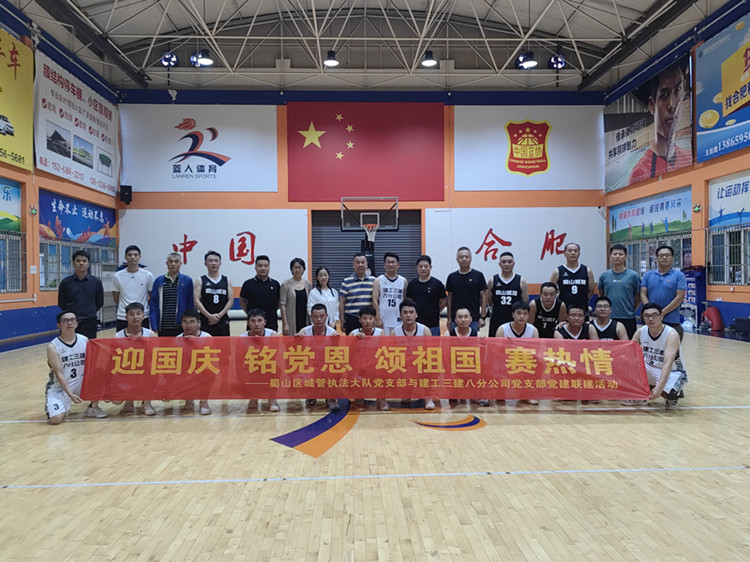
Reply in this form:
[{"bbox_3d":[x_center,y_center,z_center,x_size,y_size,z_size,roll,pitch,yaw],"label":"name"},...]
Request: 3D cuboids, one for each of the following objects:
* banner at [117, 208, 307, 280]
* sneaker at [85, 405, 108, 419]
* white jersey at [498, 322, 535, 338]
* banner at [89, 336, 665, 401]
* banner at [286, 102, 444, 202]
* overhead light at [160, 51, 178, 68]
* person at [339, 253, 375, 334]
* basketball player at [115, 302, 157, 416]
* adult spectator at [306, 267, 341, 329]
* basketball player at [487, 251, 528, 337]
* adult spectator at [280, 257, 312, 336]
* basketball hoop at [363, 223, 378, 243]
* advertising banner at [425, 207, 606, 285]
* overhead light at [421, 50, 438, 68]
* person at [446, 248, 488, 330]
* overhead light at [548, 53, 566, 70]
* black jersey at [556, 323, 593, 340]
[{"bbox_3d":[-5.672,-1.147,20.537,6.572,2.716,0.050,-1,1,-2],"label":"banner"},{"bbox_3d":[-2.982,1.391,6.260,0.280,0.125,0.105,0,1,40],"label":"sneaker"},{"bbox_3d":[1.566,0.767,6.450,0.420,0.560,0.280,-1,0,0],"label":"white jersey"},{"bbox_3d":[-0.106,0.923,6.170,6.000,0.670,0.080,-1,0,-3],"label":"banner"},{"bbox_3d":[-0.302,-4.570,20.728,5.573,3.522,0.050,-1,1,-2],"label":"banner"},{"bbox_3d":[-7.302,-7.871,20.800,0.600,0.600,0.400,-1,0,-3],"label":"overhead light"},{"bbox_3d":[-0.196,0.531,6.855,0.500,1.719,0.300,-1,0,-3],"label":"person"},{"bbox_3d":[-2.525,0.812,6.181,0.500,1.160,0.620,-1,0,-12],"label":"basketball player"},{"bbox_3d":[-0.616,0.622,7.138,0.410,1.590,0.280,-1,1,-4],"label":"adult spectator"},{"bbox_3d":[1.582,0.515,6.925,0.520,1.716,0.310,-1,0,0],"label":"basketball player"},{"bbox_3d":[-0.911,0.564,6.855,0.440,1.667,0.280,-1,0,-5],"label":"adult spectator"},{"bbox_3d":[-0.140,-1.514,18.372,0.470,0.520,0.550,-1,0,-2],"label":"basketball hoop"},{"bbox_3d":[5.320,-1.306,22.066,6.850,2.880,0.060,-1,0,-3],"label":"advertising banner"},{"bbox_3d":[1.572,-6.406,16.808,0.440,0.400,0.440,-1,1,-2],"label":"overhead light"},{"bbox_3d":[1.092,0.488,6.925,0.510,1.780,0.300,-1,0,0],"label":"person"},{"bbox_3d":[6.702,-8.070,21.500,0.600,0.600,0.400,-1,0,-3],"label":"overhead light"},{"bbox_3d":[2.222,0.756,6.507,0.420,0.600,0.280,0,0,12],"label":"black jersey"}]

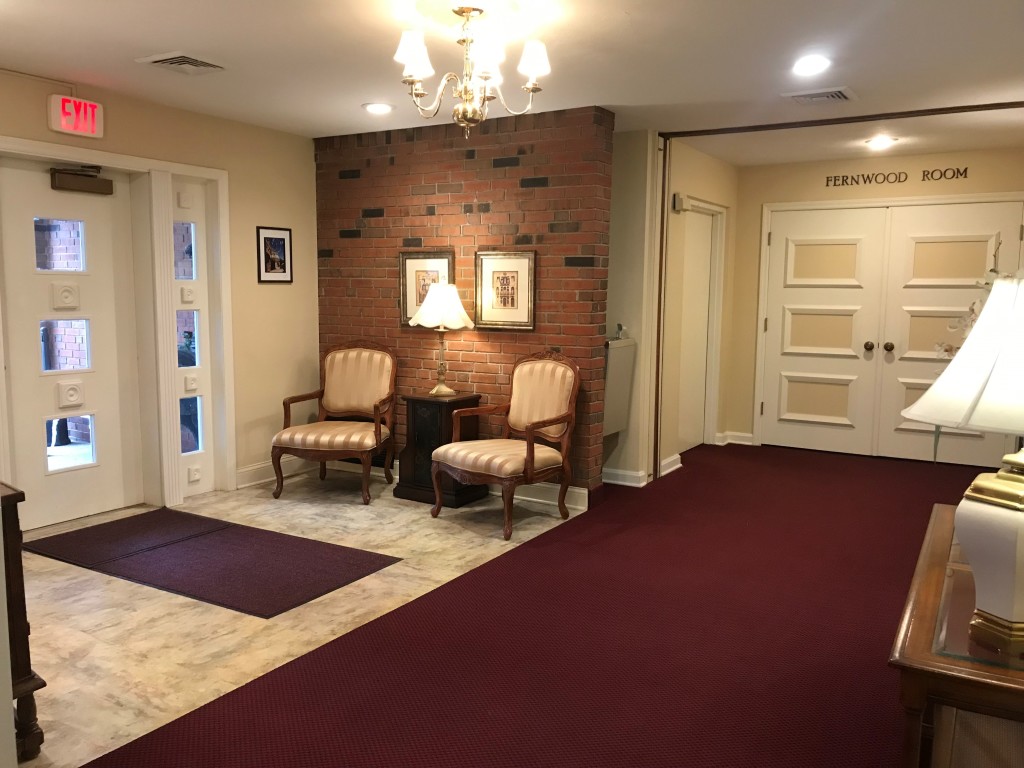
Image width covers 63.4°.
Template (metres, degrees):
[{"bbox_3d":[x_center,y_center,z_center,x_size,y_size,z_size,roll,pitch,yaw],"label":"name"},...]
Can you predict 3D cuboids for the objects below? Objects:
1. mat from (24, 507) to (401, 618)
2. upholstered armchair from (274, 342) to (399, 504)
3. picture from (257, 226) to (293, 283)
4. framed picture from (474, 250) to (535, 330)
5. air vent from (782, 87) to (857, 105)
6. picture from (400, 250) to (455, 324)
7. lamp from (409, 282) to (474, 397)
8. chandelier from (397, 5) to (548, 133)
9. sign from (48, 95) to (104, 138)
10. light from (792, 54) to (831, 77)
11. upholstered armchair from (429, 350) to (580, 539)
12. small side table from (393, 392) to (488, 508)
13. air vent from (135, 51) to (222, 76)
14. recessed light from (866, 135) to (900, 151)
[{"bbox_3d":[-1.563,0.857,4.255,1.825,0.012,0.890,4,8,30],"label":"mat"},{"bbox_3d":[-1.155,0.226,5.535,0.680,0.980,0.670,2,7,11],"label":"upholstered armchair"},{"bbox_3d":[-1.635,-0.884,5.702,0.020,0.375,0.318,5,8,31],"label":"picture"},{"bbox_3d":[-0.055,-0.587,5.247,0.442,0.503,0.030,4,8,30],"label":"framed picture"},{"bbox_3d":[1.685,-1.568,4.531,0.330,0.030,0.330,5,8,31],"label":"air vent"},{"bbox_3d":[-0.578,-0.633,5.555,0.442,0.495,0.030,4,8,30],"label":"picture"},{"bbox_3d":[-0.448,-0.287,5.253,0.410,0.720,0.410,1,7,0],"label":"lamp"},{"bbox_3d":[-0.174,-1.191,3.199,0.600,0.473,0.600,1,7,0],"label":"chandelier"},{"bbox_3d":[-2.328,-1.426,4.432,0.045,0.185,0.295,5,8,31],"label":"sign"},{"bbox_3d":[1.413,-1.497,3.905,0.180,0.040,0.180,5,8,31],"label":"light"},{"bbox_3d":[-0.030,0.311,4.872,0.680,0.985,0.670,-6,9,-44],"label":"upholstered armchair"},{"bbox_3d":[-0.461,0.406,5.400,0.510,0.667,0.395,5,8,31],"label":"small side table"},{"bbox_3d":[-1.558,-1.522,3.964,0.320,0.020,0.320,4,8,30],"label":"air vent"},{"bbox_3d":[2.601,-1.694,5.819,0.215,0.030,0.215,4,8,30],"label":"recessed light"}]

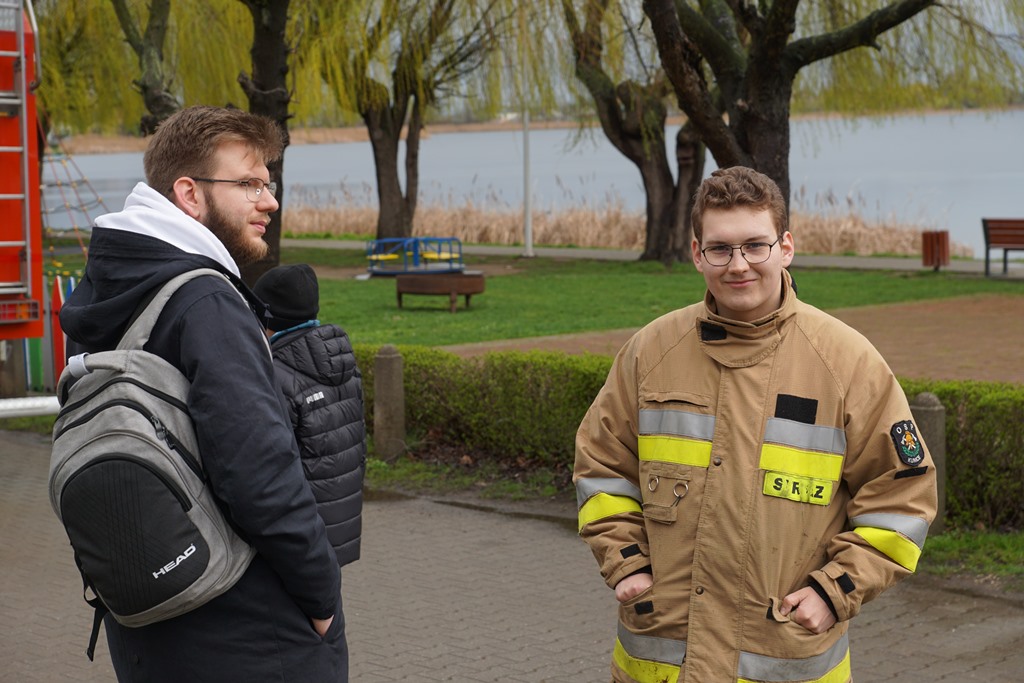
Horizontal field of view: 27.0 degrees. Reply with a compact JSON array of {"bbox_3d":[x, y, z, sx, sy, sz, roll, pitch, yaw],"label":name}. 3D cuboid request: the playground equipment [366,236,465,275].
[{"bbox_3d":[-1.634,-1.440,36.500,1.650,0.600,1.650,-1,6,-3],"label":"playground equipment"}]

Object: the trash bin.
[{"bbox_3d":[6.599,-1.401,33.200,0.410,0.620,0.410,0,6,11],"label":"trash bin"}]

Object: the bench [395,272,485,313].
[{"bbox_3d":[-0.851,-0.581,25.500,1.050,0.405,1.030,-1,6,-2],"label":"bench"}]

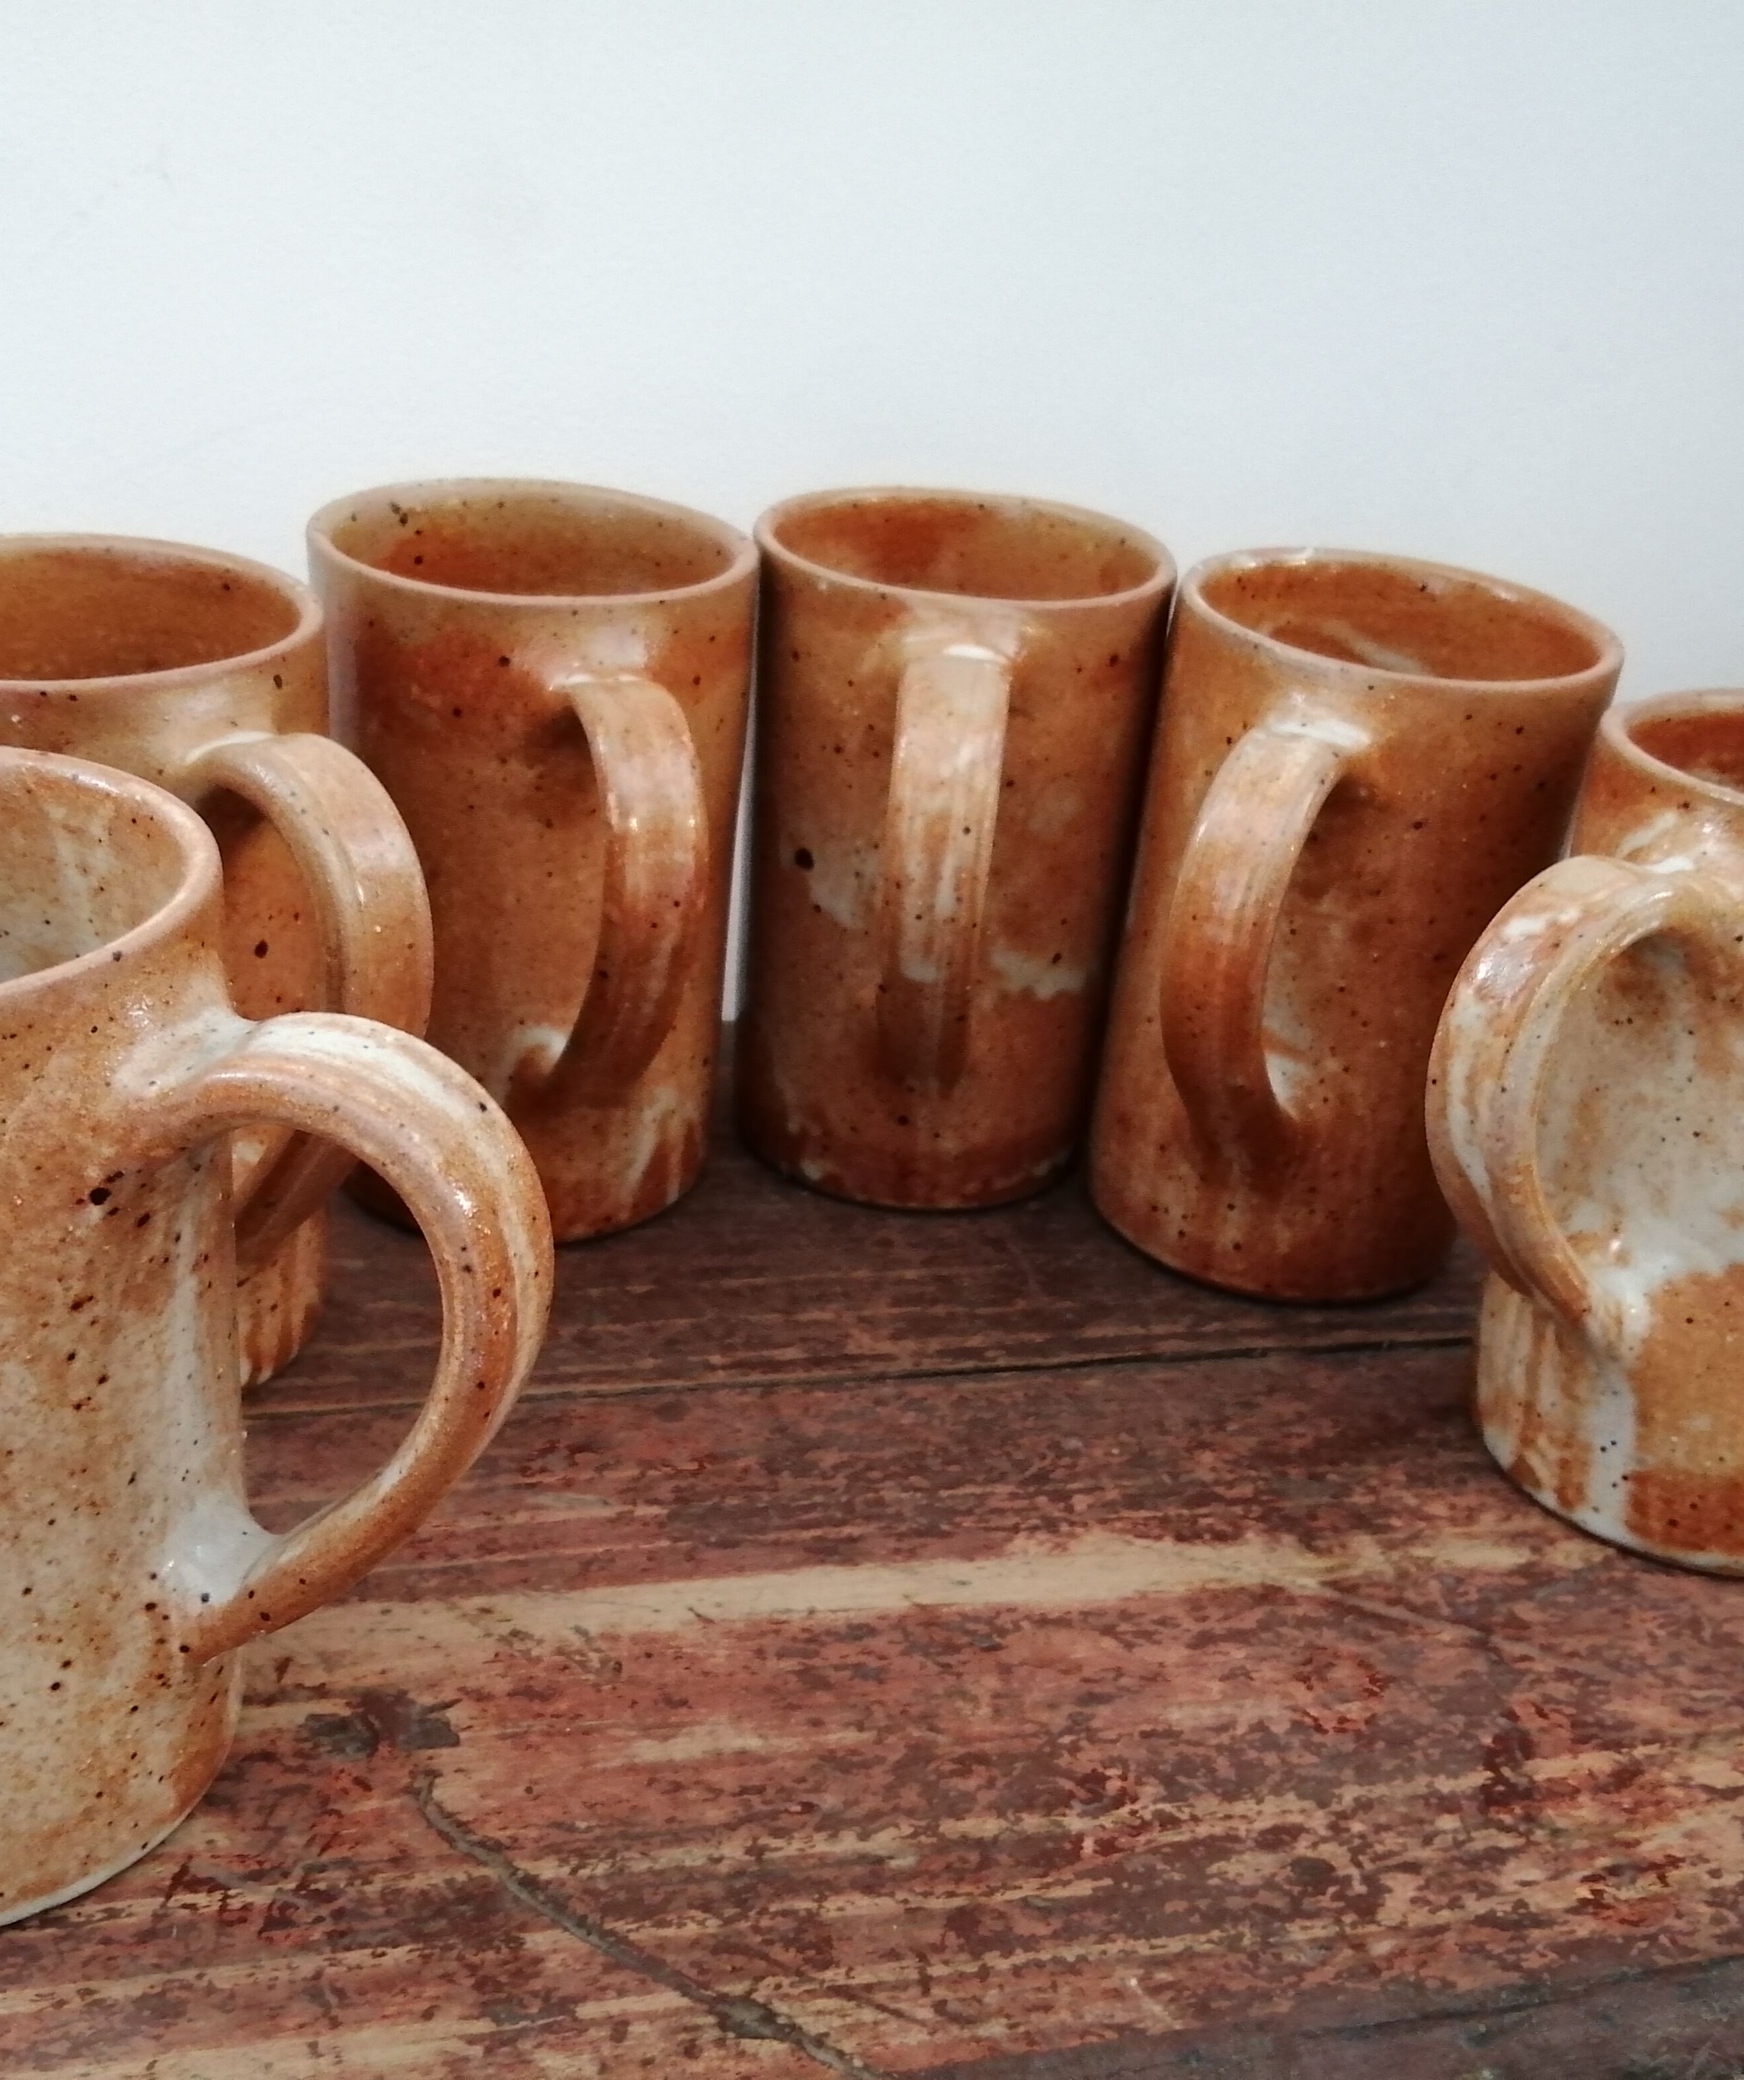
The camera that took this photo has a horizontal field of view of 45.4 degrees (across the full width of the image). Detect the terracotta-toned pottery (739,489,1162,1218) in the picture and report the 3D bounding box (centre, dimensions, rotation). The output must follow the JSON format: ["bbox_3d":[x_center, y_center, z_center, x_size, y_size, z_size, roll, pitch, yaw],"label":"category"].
[{"bbox_3d":[0.012,-0.029,0.406,0.080,0.126,0.123,6,27,1],"label":"terracotta-toned pottery"}]

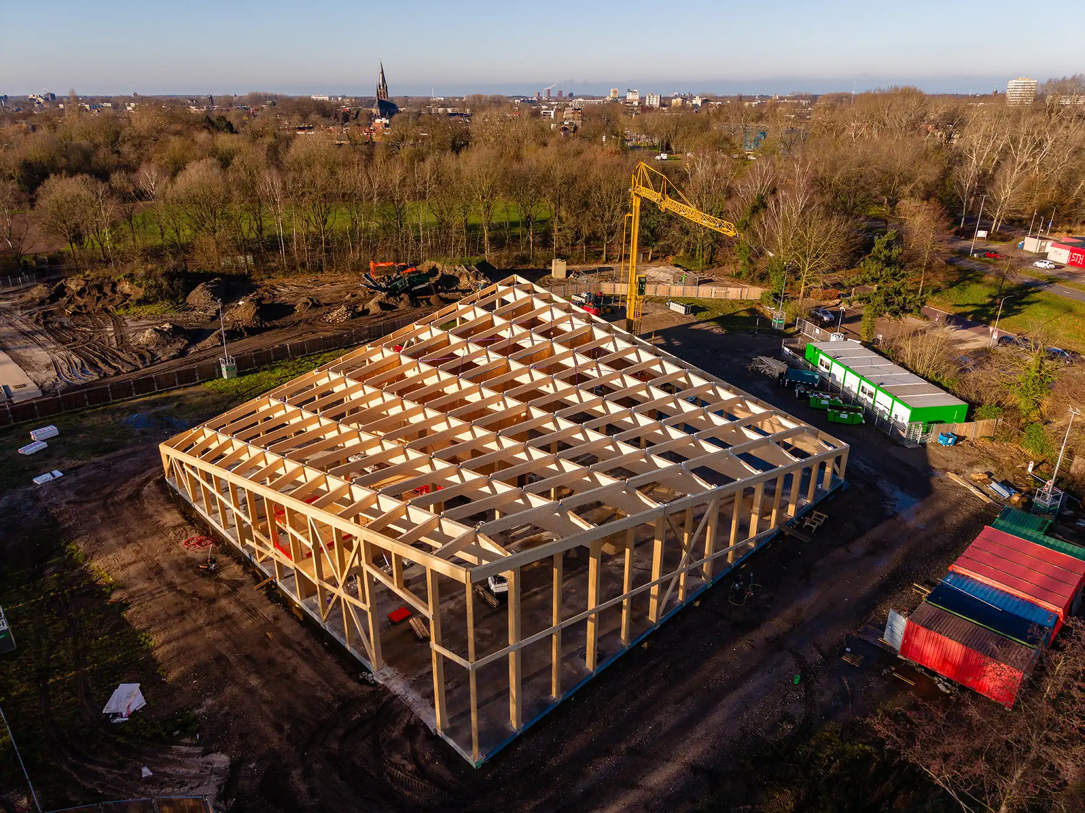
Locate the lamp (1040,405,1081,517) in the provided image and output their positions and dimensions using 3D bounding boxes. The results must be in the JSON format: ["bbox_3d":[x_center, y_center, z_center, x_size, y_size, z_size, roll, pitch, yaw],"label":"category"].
[{"bbox_3d":[40.026,4.523,58.379,1.200,9.400,1.200,-8,24,-18],"label":"lamp"}]

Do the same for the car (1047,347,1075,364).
[{"bbox_3d":[64.977,-6.437,95.109,1.800,1.500,4.300,-8,24,-18],"label":"car"}]

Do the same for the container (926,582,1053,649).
[{"bbox_3d":[26.604,13.578,45.475,2.440,2.590,6.060,-20,30,-40],"label":"container"}]

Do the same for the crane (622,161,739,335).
[{"bbox_3d":[14.176,-14.232,85.204,4.000,23.400,35.500,-3,23,-8],"label":"crane"}]

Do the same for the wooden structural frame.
[{"bbox_3d":[-3.264,1.285,63.082,41.400,11.500,41.500,-21,30,-41],"label":"wooden structural frame"}]

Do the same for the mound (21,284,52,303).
[{"bbox_3d":[-83.403,-18.629,123.225,5.000,2.200,5.000,0,23,0],"label":"mound"}]

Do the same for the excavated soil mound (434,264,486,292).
[{"bbox_3d":[-14.840,-23.369,133.037,9.300,3.500,10.000,-2,23,-6],"label":"excavated soil mound"}]

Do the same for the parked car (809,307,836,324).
[{"bbox_3d":[41.850,-13.635,112.285,1.800,1.480,4.400,-10,25,-22],"label":"parked car"}]

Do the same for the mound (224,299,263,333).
[{"bbox_3d":[-43.910,-13.568,110.080,5.600,3.000,6.500,0,23,0],"label":"mound"}]

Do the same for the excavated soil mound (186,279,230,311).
[{"bbox_3d":[-54.443,-18.241,121.632,7.000,2.800,10.000,-10,25,-23],"label":"excavated soil mound"}]

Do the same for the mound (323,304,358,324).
[{"bbox_3d":[-30.727,-14.136,113.592,5.100,1.400,6.200,-6,23,-14],"label":"mound"}]

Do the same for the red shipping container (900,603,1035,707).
[{"bbox_3d":[24.622,14.306,43.753,2.440,2.600,6.060,-20,30,-40],"label":"red shipping container"}]

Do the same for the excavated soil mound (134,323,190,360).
[{"bbox_3d":[-51.470,-9.362,100.956,7.400,2.300,10.000,-12,25,-26],"label":"excavated soil mound"}]

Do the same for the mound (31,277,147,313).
[{"bbox_3d":[-73.353,-18.569,120.743,18.500,4.000,11.000,0,23,0],"label":"mound"}]

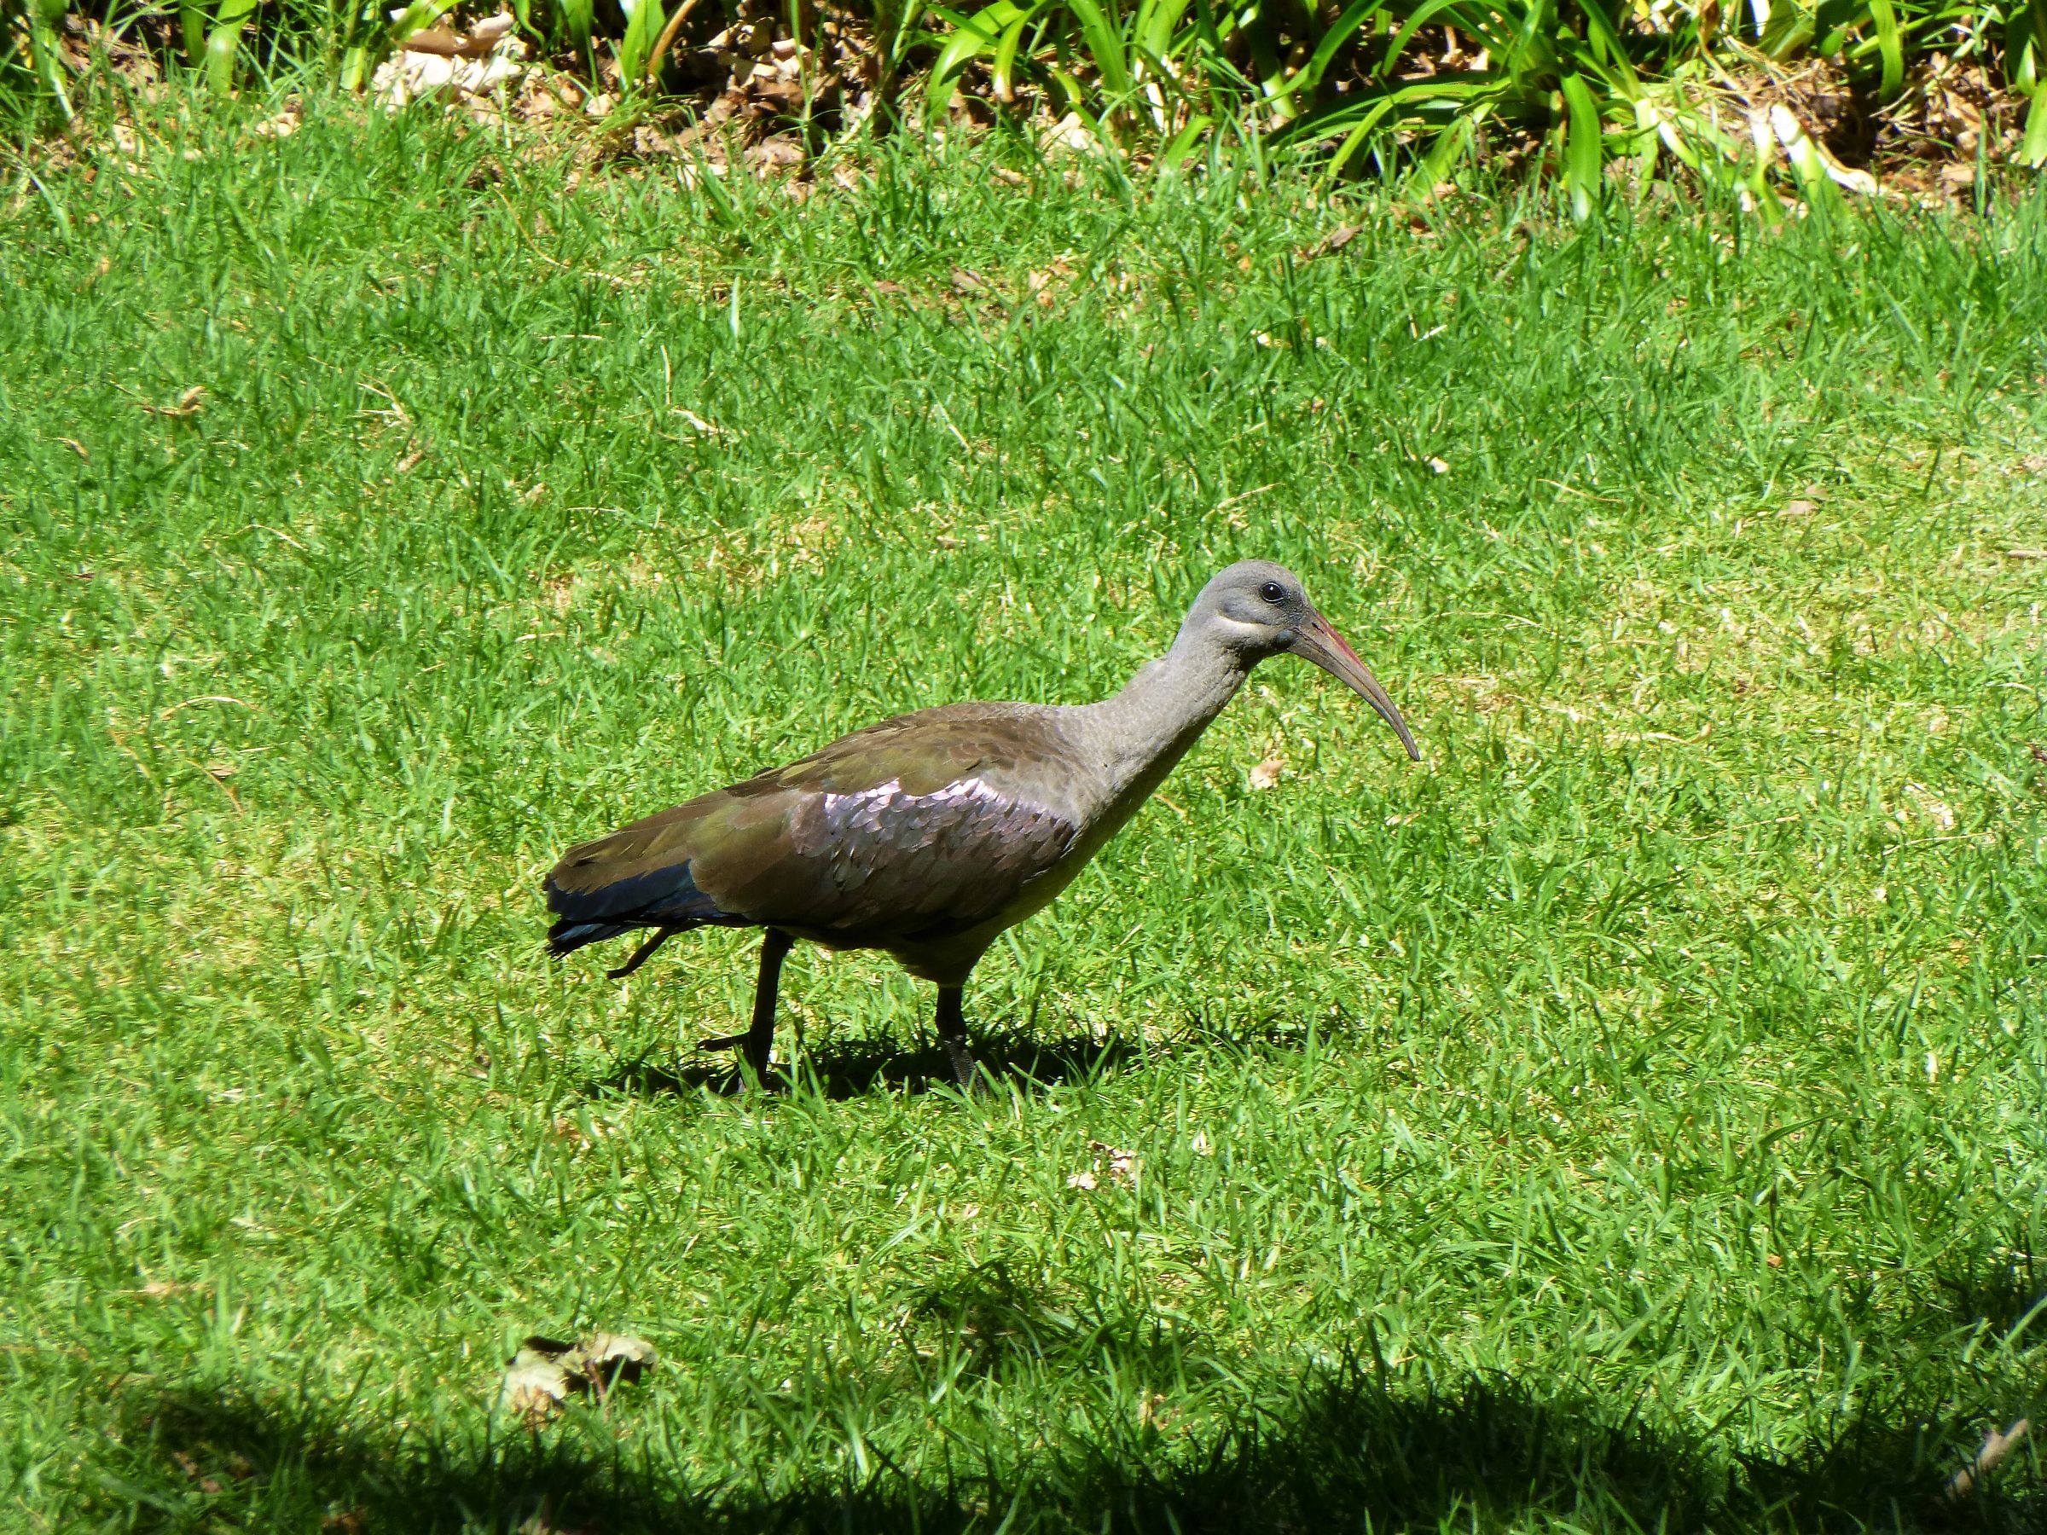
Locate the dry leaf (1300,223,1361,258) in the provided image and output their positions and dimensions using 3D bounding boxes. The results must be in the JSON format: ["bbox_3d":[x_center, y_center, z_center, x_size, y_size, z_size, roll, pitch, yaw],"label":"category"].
[{"bbox_3d":[0.320,-0.549,11.956,0.062,0.022,0.045,0,12,0],"label":"dry leaf"}]

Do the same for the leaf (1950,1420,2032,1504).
[{"bbox_3d":[0.598,0.429,7.106,0.051,0.038,0.050,0,12,0],"label":"leaf"}]

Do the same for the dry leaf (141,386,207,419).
[{"bbox_3d":[-0.813,-0.350,10.981,0.063,0.020,0.040,0,12,0],"label":"dry leaf"}]

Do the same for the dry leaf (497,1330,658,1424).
[{"bbox_3d":[-0.284,0.388,7.299,0.103,0.042,0.085,0,12,0],"label":"dry leaf"}]

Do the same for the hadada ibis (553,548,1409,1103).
[{"bbox_3d":[-0.030,0.044,8.192,0.615,0.385,0.180,-1,12,-5],"label":"hadada ibis"}]

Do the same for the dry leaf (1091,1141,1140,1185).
[{"bbox_3d":[0.064,0.273,7.914,0.034,0.022,0.035,0,12,0],"label":"dry leaf"}]

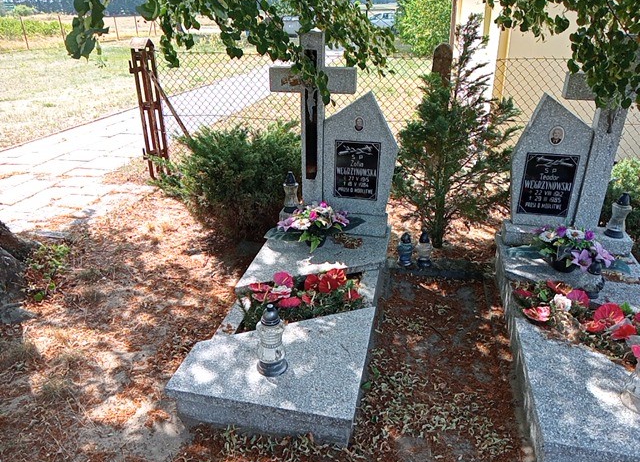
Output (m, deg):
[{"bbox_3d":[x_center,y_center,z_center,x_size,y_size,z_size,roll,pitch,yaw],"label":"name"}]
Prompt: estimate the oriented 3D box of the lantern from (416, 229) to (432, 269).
[{"bbox_3d":[0.695,0.106,3.375,0.102,0.277,0.102,6,26,11],"label":"lantern"}]

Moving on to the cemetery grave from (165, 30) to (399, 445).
[{"bbox_3d":[-0.077,-0.201,2.704,0.839,1.440,1.910,6,26,11],"label":"cemetery grave"}]

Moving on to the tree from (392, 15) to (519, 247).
[{"bbox_3d":[0.873,-0.589,3.404,0.780,1.540,0.740,6,26,11],"label":"tree"}]

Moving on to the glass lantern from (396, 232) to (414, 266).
[{"bbox_3d":[0.571,0.115,3.401,0.102,0.238,0.102,6,26,11],"label":"glass lantern"}]

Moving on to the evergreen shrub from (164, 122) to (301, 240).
[{"bbox_3d":[-0.653,-0.416,3.887,1.080,0.860,1.000,6,26,11],"label":"evergreen shrub"}]

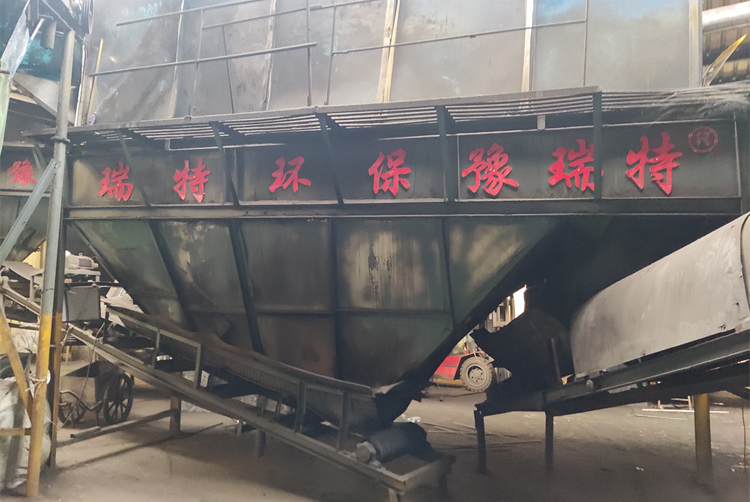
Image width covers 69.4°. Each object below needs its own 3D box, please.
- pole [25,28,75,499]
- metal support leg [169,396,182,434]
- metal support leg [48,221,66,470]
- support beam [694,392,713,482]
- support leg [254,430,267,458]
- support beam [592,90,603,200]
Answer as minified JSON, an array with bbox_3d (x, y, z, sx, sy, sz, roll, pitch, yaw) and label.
[{"bbox_3d":[-2.630,0.028,4.433,0.105,3.824,0.105,0,-6,21],"label":"pole"},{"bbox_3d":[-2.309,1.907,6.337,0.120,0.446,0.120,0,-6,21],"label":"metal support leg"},{"bbox_3d":[-2.943,0.876,5.019,0.090,2.282,0.090,0,-6,21],"label":"metal support leg"},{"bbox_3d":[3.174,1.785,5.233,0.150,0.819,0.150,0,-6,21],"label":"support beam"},{"bbox_3d":[-1.146,1.948,5.453,0.090,0.274,0.095,6,-7,-41],"label":"support leg"},{"bbox_3d":[1.357,-0.624,3.290,0.055,0.716,0.055,0,30,21],"label":"support beam"}]

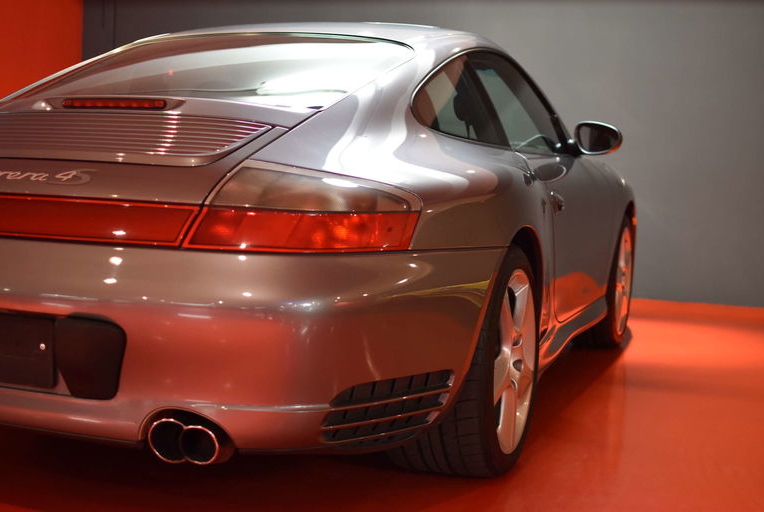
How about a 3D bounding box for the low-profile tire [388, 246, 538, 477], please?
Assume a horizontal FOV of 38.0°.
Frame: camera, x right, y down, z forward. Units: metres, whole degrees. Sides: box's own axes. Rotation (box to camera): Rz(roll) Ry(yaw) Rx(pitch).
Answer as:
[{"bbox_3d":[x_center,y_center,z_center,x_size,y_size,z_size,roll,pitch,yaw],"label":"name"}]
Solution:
[{"bbox_3d":[0.226,0.271,3.016,0.298,0.632,0.634,4,5,20],"label":"low-profile tire"}]

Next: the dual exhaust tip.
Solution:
[{"bbox_3d":[-0.362,0.353,2.167,0.152,0.082,0.120,4,5,20],"label":"dual exhaust tip"}]

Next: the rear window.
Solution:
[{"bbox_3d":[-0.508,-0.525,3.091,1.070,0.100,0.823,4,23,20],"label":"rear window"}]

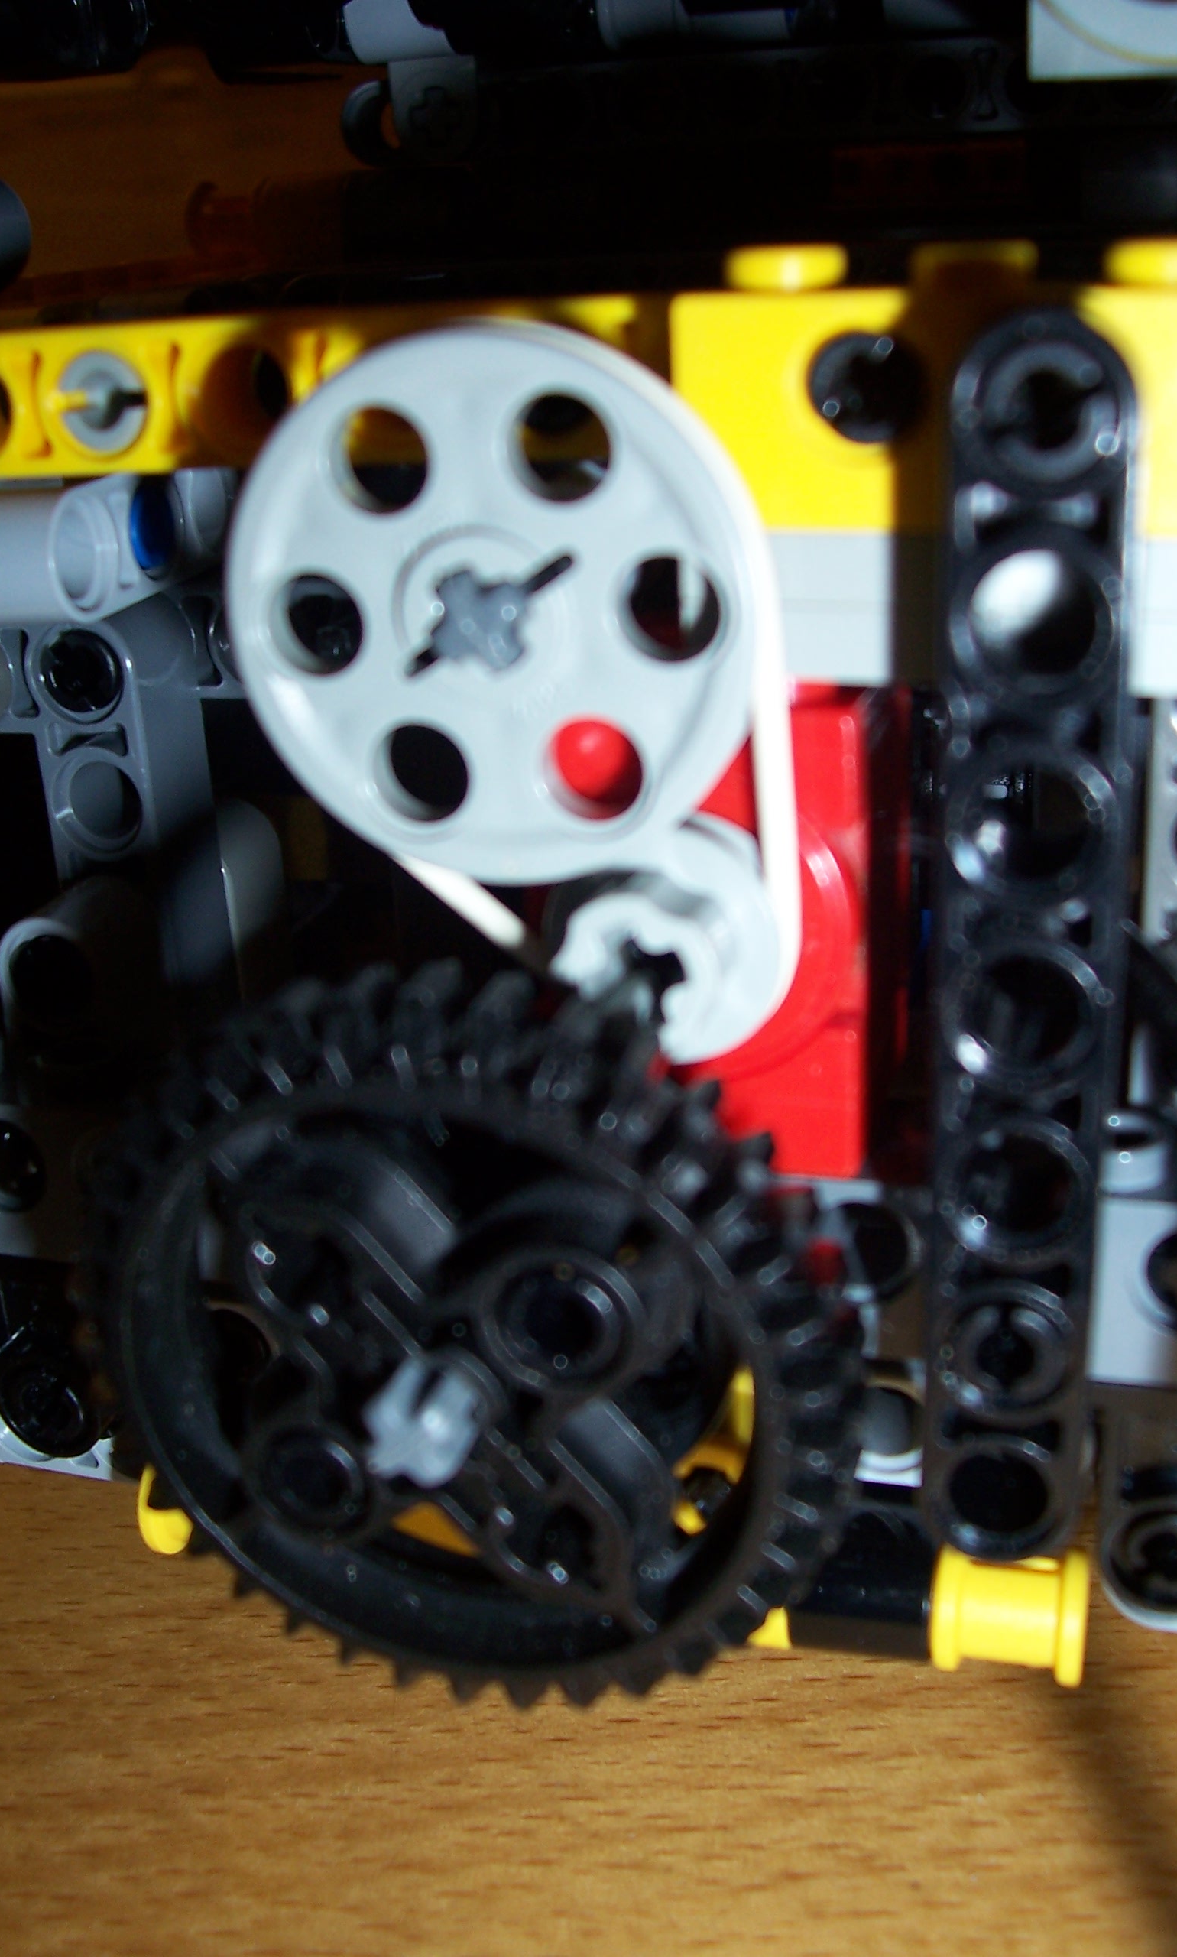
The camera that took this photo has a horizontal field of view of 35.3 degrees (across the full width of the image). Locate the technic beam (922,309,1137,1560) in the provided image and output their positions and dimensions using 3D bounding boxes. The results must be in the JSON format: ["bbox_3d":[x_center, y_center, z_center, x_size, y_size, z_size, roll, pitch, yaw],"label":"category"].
[{"bbox_3d":[0.019,0.000,0.080,0.007,0.055,0.008,3,20,16],"label":"technic beam"}]

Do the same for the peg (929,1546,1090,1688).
[{"bbox_3d":[0.023,0.035,0.100,0.008,0.007,0.007,5,21,15],"label":"peg"}]

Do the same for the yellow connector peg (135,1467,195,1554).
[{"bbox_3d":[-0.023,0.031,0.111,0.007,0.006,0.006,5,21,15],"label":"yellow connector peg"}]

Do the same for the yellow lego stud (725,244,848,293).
[{"bbox_3d":[0.008,-0.030,0.077,0.005,0.002,0.005,3,22,15],"label":"yellow lego stud"}]

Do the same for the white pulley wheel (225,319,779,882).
[{"bbox_3d":[-0.004,-0.016,0.082,0.024,0.024,0.004,5,21,15],"label":"white pulley wheel"}]

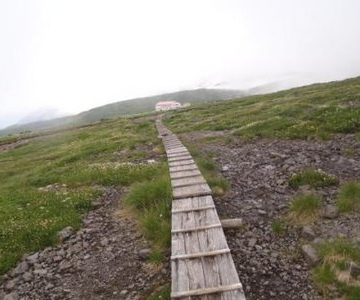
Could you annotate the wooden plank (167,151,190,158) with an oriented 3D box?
[{"bbox_3d":[-0.033,0.110,7.500,0.540,0.060,0.400,-6,9,0],"label":"wooden plank"}]

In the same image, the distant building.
[{"bbox_3d":[-7.600,-29.900,219.000,17.000,6.200,9.000,-1,6,3],"label":"distant building"}]

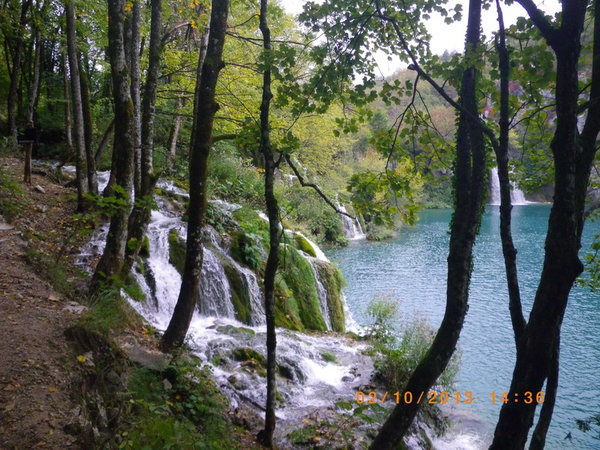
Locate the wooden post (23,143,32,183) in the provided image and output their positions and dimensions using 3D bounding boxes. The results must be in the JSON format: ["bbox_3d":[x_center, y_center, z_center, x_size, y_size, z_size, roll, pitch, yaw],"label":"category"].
[{"bbox_3d":[-6.315,-1.440,11.279,0.158,0.950,0.158,1,3,-29],"label":"wooden post"}]

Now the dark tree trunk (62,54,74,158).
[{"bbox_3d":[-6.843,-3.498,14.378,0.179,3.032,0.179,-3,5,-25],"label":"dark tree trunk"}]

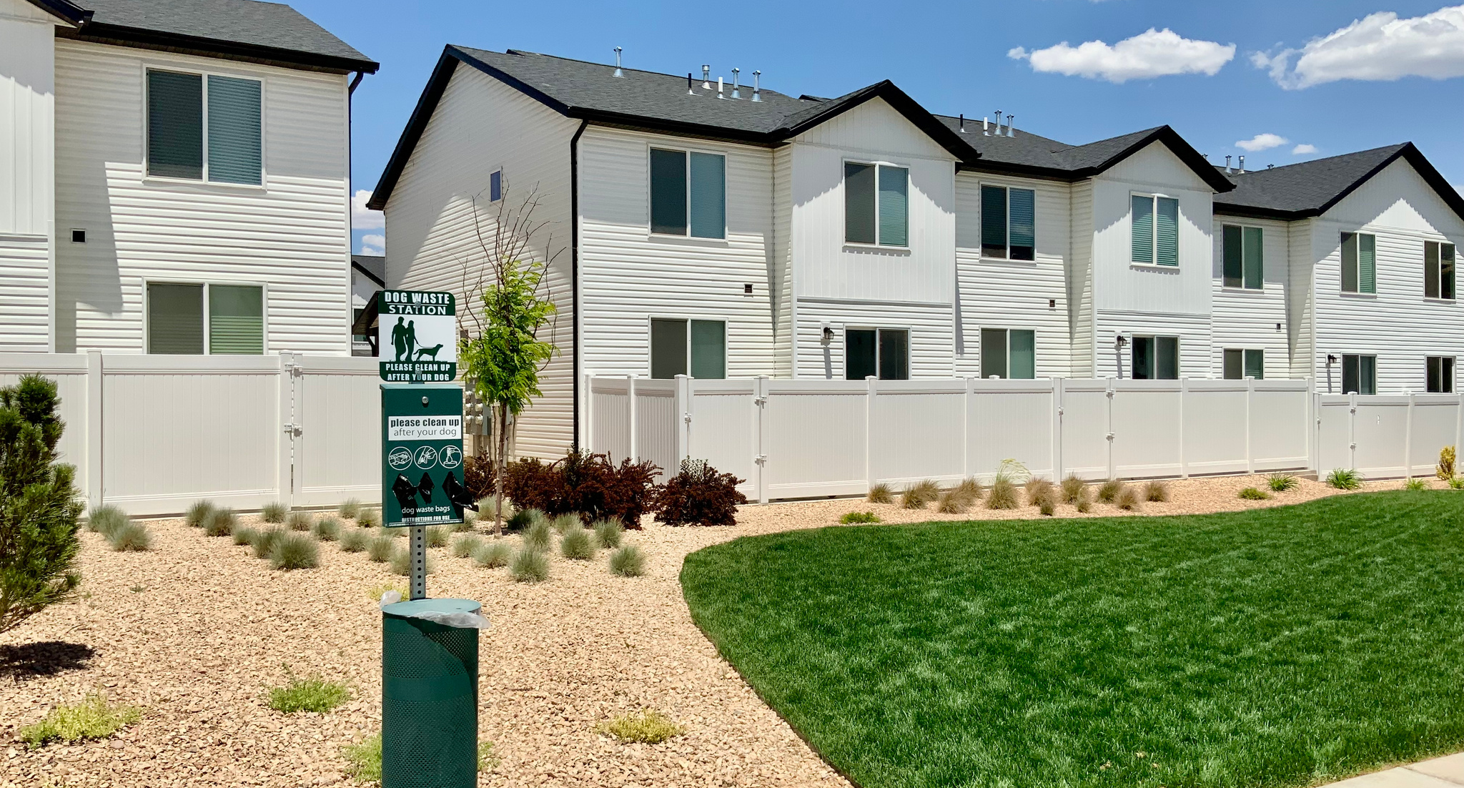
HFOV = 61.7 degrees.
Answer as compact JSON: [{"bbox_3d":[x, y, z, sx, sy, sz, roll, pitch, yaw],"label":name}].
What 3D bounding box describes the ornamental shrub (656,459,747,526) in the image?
[{"bbox_3d":[-0.398,1.235,15.500,1.130,0.790,1.100,0,0,-1],"label":"ornamental shrub"}]

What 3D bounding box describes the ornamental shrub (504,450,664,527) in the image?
[{"bbox_3d":[-1.901,1.170,15.500,1.950,0.920,1.150,0,0,-7],"label":"ornamental shrub"}]

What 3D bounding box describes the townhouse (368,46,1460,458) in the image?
[{"bbox_3d":[6.487,-2.766,31.366,28.350,8.200,11.900,0,0,-32],"label":"townhouse"}]

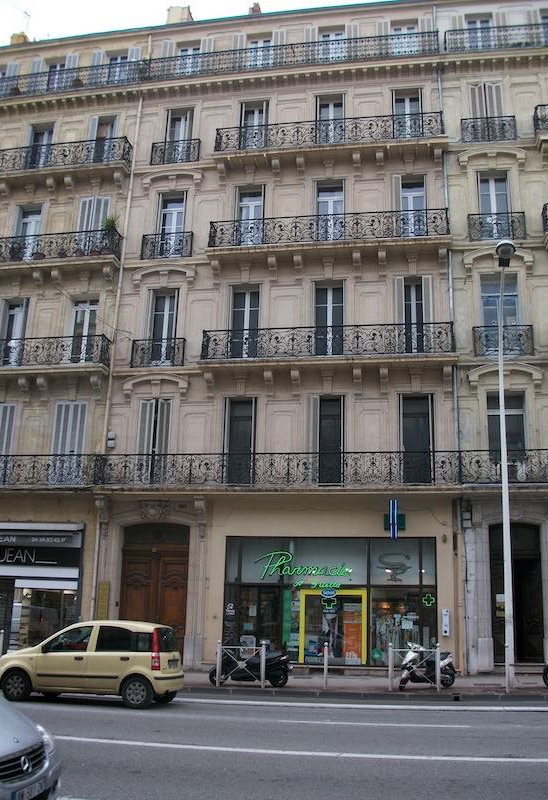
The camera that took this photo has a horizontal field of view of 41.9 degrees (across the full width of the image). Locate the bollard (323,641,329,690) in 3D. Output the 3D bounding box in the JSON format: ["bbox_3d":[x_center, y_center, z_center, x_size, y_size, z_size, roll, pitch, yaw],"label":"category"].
[{"bbox_3d":[1.120,5.731,15.448,0.090,0.980,0.090,-1,-16,9],"label":"bollard"}]

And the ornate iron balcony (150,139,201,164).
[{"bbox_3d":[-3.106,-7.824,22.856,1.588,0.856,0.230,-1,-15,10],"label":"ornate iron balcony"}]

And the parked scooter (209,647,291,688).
[{"bbox_3d":[-0.516,5.830,15.730,1.820,1.000,0.680,-1,-16,9],"label":"parked scooter"}]

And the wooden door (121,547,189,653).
[{"bbox_3d":[-3.437,5.934,20.720,1.900,3.423,0.150,-1,-16,9],"label":"wooden door"}]

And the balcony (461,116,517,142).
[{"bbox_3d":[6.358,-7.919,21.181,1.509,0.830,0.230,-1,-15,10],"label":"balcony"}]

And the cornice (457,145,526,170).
[{"bbox_3d":[6.753,-7.546,22.304,2.035,0.670,0.300,-1,-16,9],"label":"cornice"}]

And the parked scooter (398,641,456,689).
[{"bbox_3d":[3.290,5.661,15.303,1.720,1.040,0.650,10,-17,-28],"label":"parked scooter"}]

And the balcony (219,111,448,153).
[{"bbox_3d":[1.700,-7.874,21.727,6.850,0.830,0.720,-1,-16,9],"label":"balcony"}]

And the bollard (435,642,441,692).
[{"bbox_3d":[3.383,5.535,14.796,0.100,1.000,0.100,-1,-16,9],"label":"bollard"}]

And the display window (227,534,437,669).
[{"bbox_3d":[1.424,5.241,18.750,5.542,3.231,0.200,-1,-15,10],"label":"display window"}]

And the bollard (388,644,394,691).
[{"bbox_3d":[2.451,5.580,14.943,0.100,0.980,0.100,-1,-16,9],"label":"bollard"}]

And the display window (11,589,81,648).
[{"bbox_3d":[-6.653,6.438,20.748,1.980,1.856,0.150,-1,-16,9],"label":"display window"}]

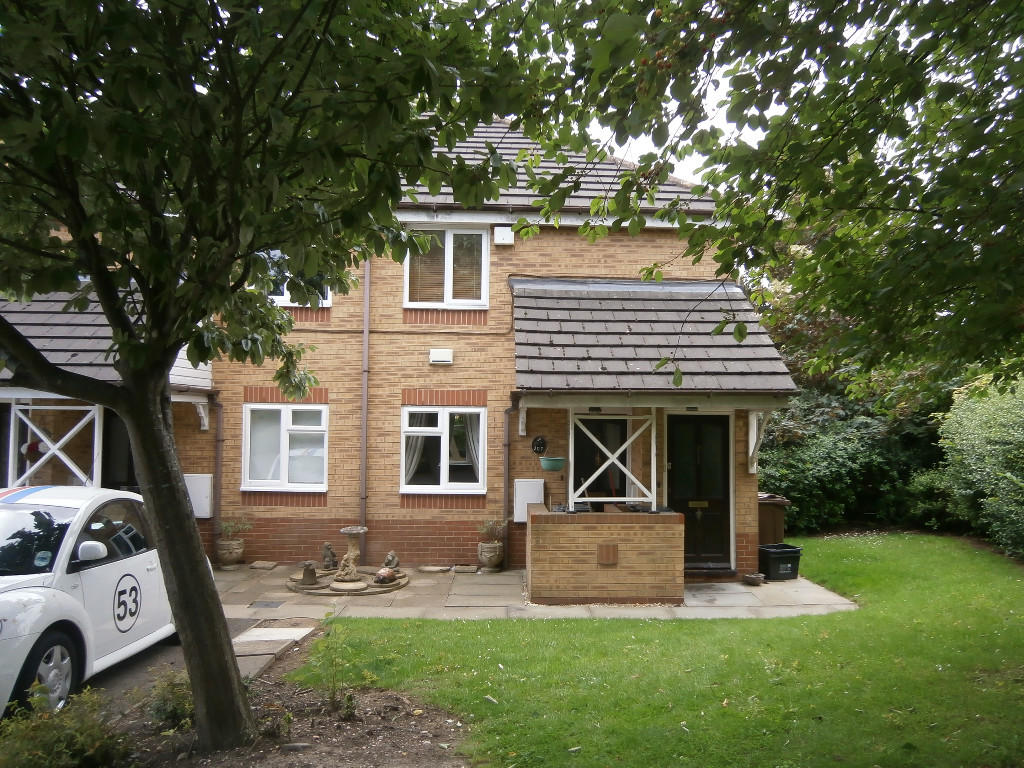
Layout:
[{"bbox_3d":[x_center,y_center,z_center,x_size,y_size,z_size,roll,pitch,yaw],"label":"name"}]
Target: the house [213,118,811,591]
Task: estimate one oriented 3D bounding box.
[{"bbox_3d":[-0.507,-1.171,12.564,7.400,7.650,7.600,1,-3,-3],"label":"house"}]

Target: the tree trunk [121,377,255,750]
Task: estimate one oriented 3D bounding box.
[{"bbox_3d":[-1.941,1.074,4.600,0.700,2.240,0.400,1,-3,-3],"label":"tree trunk"}]

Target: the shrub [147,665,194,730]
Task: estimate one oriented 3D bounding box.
[{"bbox_3d":[-2.163,2.010,4.930,0.400,0.440,0.380,1,-3,-3],"label":"shrub"}]

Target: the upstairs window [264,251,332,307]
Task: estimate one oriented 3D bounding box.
[{"bbox_3d":[-3.112,-1.654,10.782,1.180,1.120,0.120,1,-3,-3],"label":"upstairs window"}]

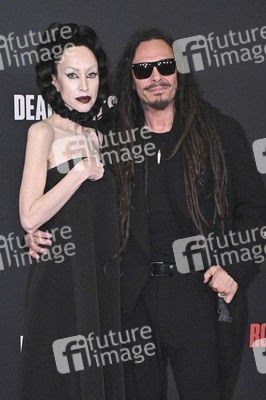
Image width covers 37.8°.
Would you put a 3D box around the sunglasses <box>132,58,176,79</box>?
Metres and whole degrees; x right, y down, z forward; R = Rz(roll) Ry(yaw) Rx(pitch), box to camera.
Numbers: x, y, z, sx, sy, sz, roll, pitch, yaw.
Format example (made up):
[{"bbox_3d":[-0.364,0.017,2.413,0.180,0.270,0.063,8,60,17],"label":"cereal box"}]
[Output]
[{"bbox_3d":[0.065,-0.440,1.323,0.143,0.048,0.145,-9,15,-2],"label":"sunglasses"}]

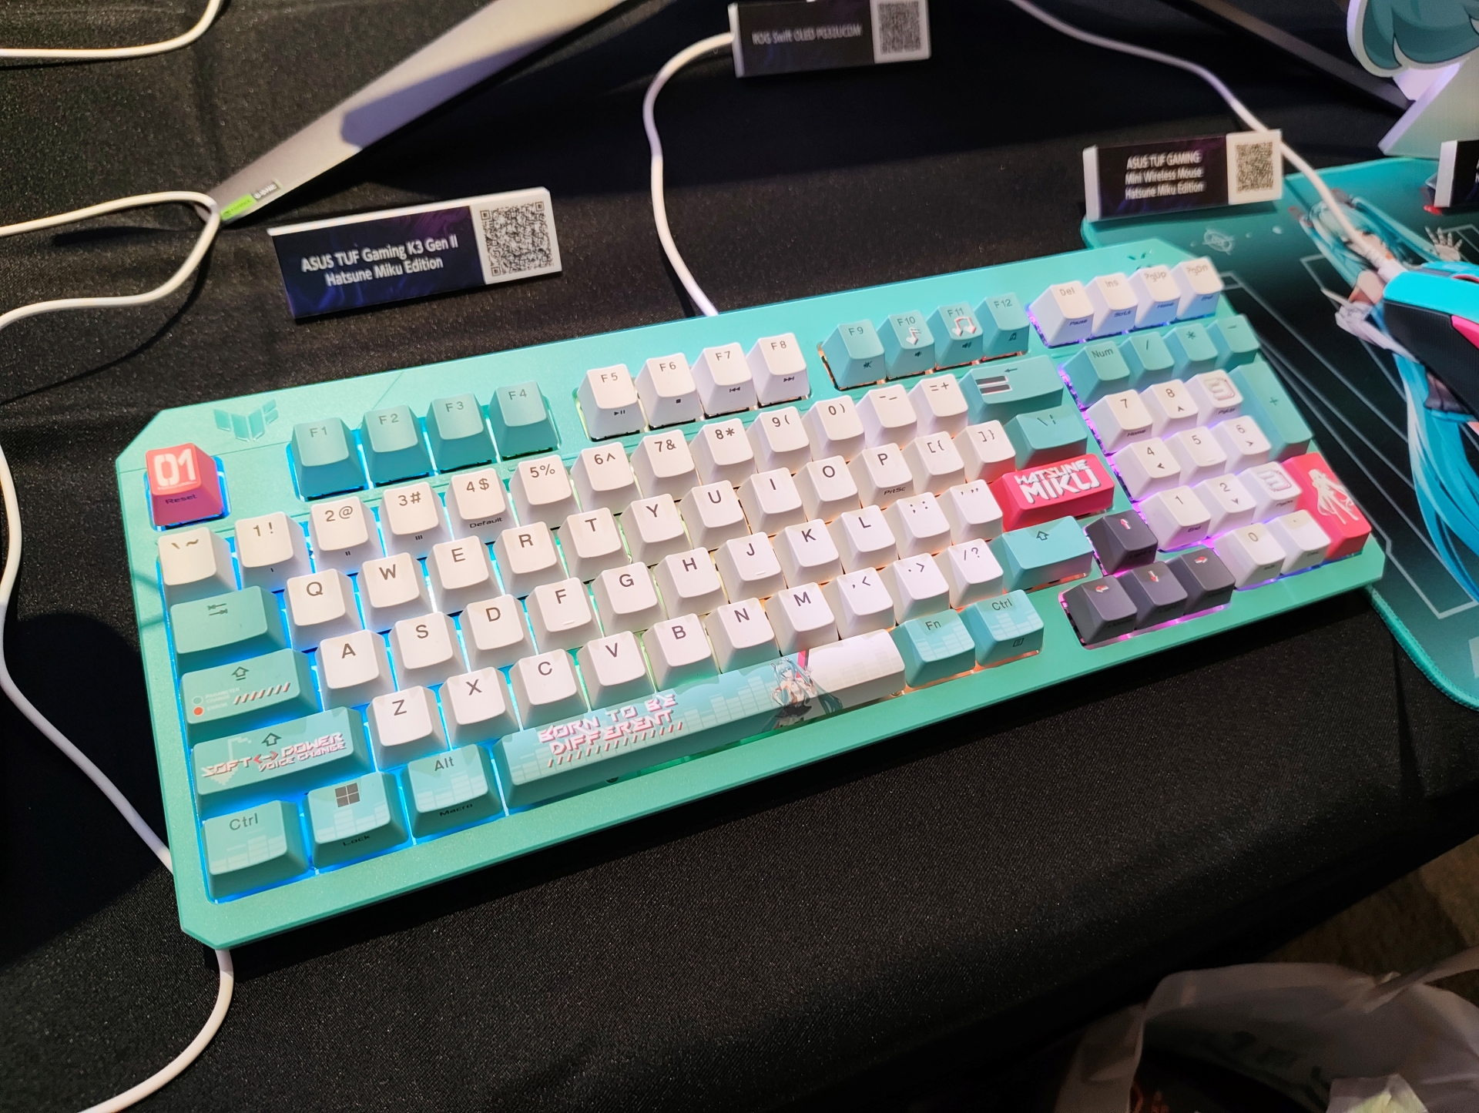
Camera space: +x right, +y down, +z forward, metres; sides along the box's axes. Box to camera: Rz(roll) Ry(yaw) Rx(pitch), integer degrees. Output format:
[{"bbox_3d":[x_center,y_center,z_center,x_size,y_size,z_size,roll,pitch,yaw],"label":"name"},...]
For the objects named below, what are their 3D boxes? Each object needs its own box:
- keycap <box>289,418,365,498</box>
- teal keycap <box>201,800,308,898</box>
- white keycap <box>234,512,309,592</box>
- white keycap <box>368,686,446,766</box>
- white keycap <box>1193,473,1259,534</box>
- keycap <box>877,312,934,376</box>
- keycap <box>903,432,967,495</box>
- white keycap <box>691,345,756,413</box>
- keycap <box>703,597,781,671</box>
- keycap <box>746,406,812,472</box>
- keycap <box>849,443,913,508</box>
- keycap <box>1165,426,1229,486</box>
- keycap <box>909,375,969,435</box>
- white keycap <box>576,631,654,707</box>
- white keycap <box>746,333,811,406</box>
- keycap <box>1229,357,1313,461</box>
[{"bbox_3d":[-0.119,-0.029,0.295,0.018,0.012,0.018,-14,68,-17],"label":"keycap"},{"bbox_3d":[-0.118,0.070,0.248,0.023,0.010,0.018,-14,67,-17],"label":"teal keycap"},{"bbox_3d":[-0.128,-0.001,0.279,0.018,0.012,0.018,-14,68,-17],"label":"white keycap"},{"bbox_3d":[-0.087,0.044,0.267,0.018,0.010,0.018,-14,68,-17],"label":"white keycap"},{"bbox_3d":[0.164,-0.018,0.346,0.018,0.010,0.018,-14,68,-17],"label":"white keycap"},{"bbox_3d":[0.058,-0.073,0.349,0.018,0.012,0.018,-14,69,-17],"label":"keycap"},{"bbox_3d":[0.064,-0.030,0.332,0.018,0.009,0.018,-14,68,-17],"label":"keycap"},{"bbox_3d":[-0.004,-0.058,0.331,0.018,0.013,0.018,-14,68,-17],"label":"white keycap"},{"bbox_3d":[0.001,0.021,0.295,0.018,0.009,0.018,-14,69,-17],"label":"keycap"},{"bbox_3d":[0.014,-0.036,0.324,0.018,0.012,0.018,-14,68,-17],"label":"keycap"},{"bbox_3d":[0.046,-0.026,0.327,0.018,0.011,0.018,-14,67,-17],"label":"keycap"},{"bbox_3d":[0.158,-0.035,0.353,0.018,0.009,0.018,-14,68,-17],"label":"keycap"},{"bbox_3d":[0.067,-0.050,0.340,0.018,0.010,0.018,-14,69,-17],"label":"keycap"},{"bbox_3d":[-0.034,0.031,0.284,0.018,0.010,0.018,-14,68,-17],"label":"white keycap"},{"bbox_3d":[0.013,-0.062,0.335,0.018,0.012,0.018,-14,69,-17],"label":"white keycap"},{"bbox_3d":[0.190,-0.052,0.367,0.018,0.009,0.037,-14,69,-17],"label":"keycap"}]

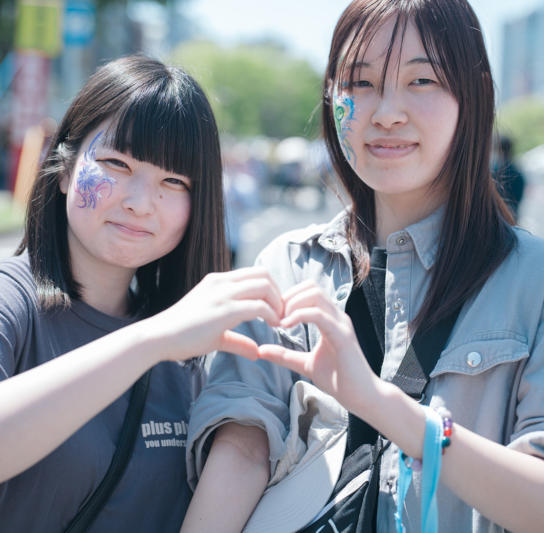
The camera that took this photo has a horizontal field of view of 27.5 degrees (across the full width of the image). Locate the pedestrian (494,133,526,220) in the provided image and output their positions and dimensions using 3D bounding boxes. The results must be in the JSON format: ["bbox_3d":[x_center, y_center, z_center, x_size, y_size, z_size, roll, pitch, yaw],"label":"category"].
[{"bbox_3d":[2.528,-0.595,12.087,0.380,1.660,0.480,-2,7,-30],"label":"pedestrian"}]

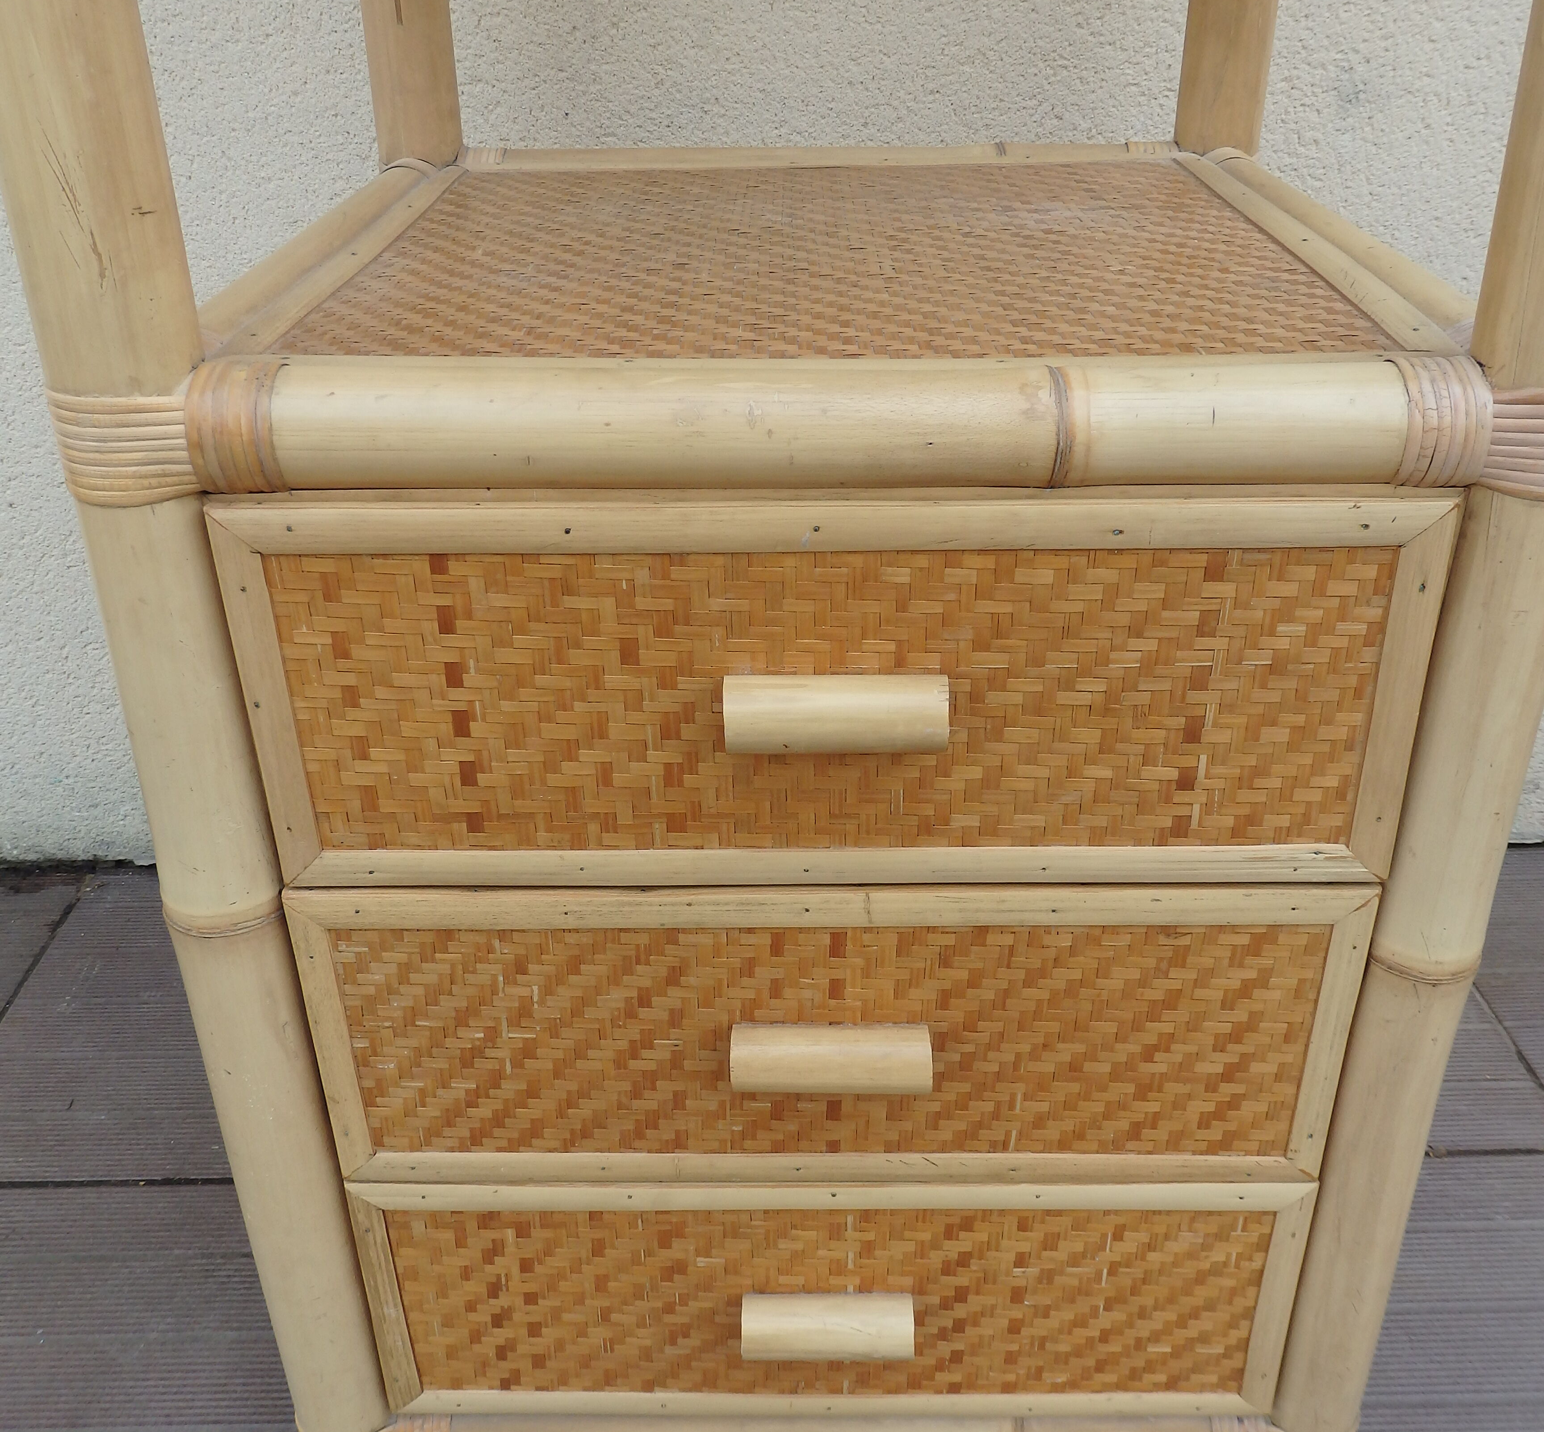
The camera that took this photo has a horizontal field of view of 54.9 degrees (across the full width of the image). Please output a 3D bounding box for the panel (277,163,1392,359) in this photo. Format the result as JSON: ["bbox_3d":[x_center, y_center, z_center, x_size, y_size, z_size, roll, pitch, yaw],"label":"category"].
[{"bbox_3d":[0.021,-0.201,0.634,0.370,0.013,0.364,0,29,1],"label":"panel"}]

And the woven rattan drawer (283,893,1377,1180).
[{"bbox_3d":[0.023,0.054,0.664,0.375,0.135,0.307,0,28,2],"label":"woven rattan drawer"}]

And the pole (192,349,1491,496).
[{"bbox_3d":[0.017,-0.089,0.440,0.372,0.042,0.042,0,29,1],"label":"pole"}]

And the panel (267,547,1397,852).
[{"bbox_3d":[0.019,-0.004,0.487,0.351,0.110,0.016,0,29,1],"label":"panel"}]

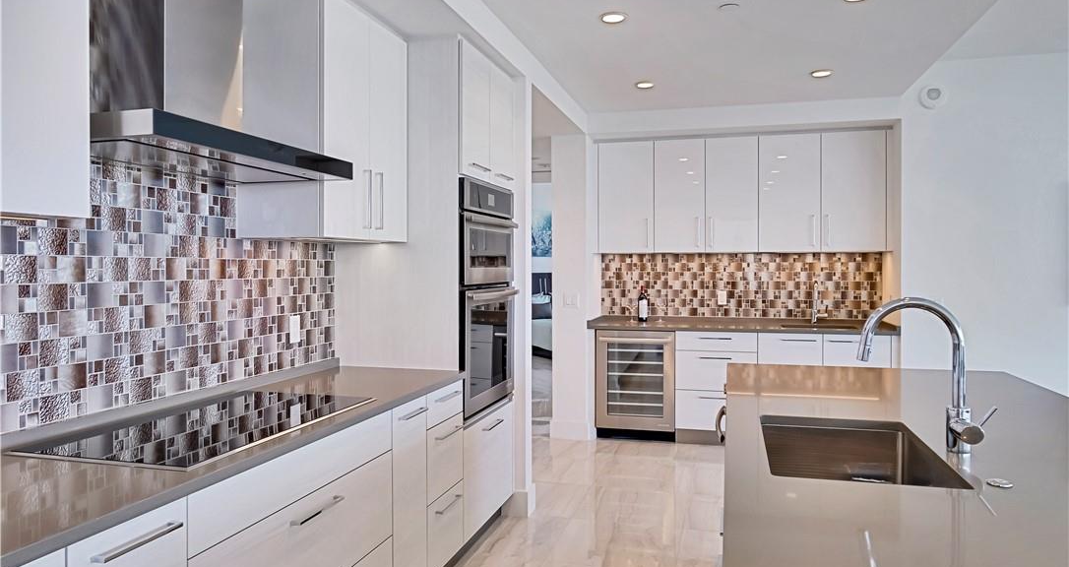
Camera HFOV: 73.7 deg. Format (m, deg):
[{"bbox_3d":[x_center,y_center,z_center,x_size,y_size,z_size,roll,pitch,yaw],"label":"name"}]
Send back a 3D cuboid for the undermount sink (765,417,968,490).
[{"bbox_3d":[0.799,0.533,1.832,0.402,0.225,0.660,0,1,15],"label":"undermount sink"}]

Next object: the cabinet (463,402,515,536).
[{"bbox_3d":[-0.501,0.889,3.589,0.605,0.504,0.753,0,1,15],"label":"cabinet"}]

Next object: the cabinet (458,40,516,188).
[{"bbox_3d":[-0.514,-0.788,3.575,0.612,0.591,0.780,0,1,15],"label":"cabinet"}]

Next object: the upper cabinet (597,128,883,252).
[{"bbox_3d":[1.609,-0.695,5.711,2.170,0.887,0.385,0,1,15],"label":"upper cabinet"}]

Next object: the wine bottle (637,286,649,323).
[{"bbox_3d":[0.907,0.177,5.966,0.076,0.300,0.076,0,1,15],"label":"wine bottle"}]

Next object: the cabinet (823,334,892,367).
[{"bbox_3d":[2.404,0.757,5.422,0.456,0.778,0.570,0,1,15],"label":"cabinet"}]

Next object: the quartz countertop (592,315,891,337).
[{"bbox_3d":[1.588,0.327,5.630,2.248,0.062,0.620,0,1,15],"label":"quartz countertop"}]

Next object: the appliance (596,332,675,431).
[{"bbox_3d":[0.859,0.780,5.825,0.613,0.832,0.590,0,1,15],"label":"appliance"}]

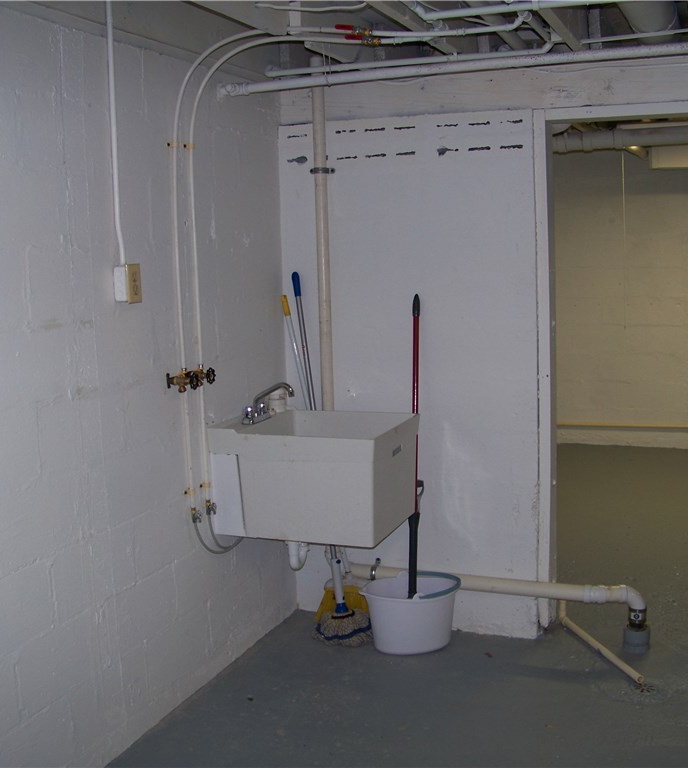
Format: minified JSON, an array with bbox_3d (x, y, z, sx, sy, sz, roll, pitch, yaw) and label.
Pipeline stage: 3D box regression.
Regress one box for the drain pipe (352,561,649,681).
[{"bbox_3d":[0.556,0.852,3.713,1.135,0.253,0.380,1,8,22],"label":"drain pipe"}]

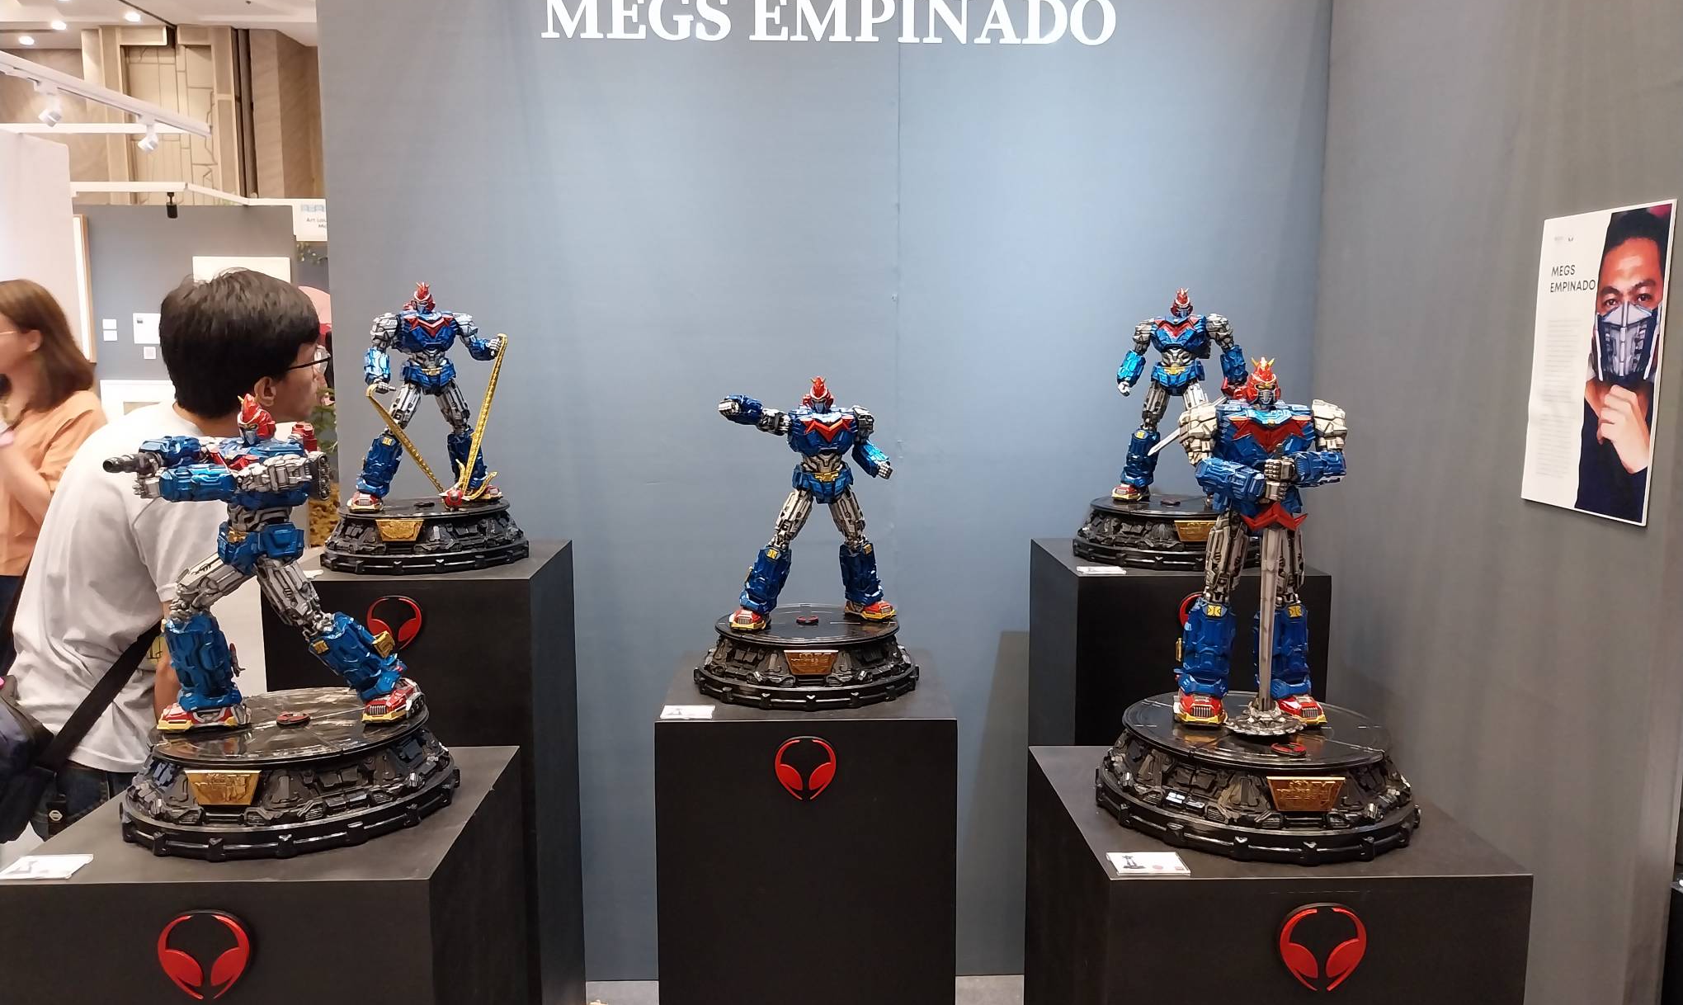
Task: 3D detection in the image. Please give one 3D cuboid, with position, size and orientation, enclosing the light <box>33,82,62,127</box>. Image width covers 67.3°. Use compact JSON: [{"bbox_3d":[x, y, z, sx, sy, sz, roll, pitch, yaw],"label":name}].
[{"bbox_3d":[-2.954,-1.481,4.707,0.090,0.160,0.080,0,7,0],"label":"light"}]

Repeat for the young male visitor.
[{"bbox_3d":[-1.062,0.426,1.996,0.480,1.580,0.420,5,8,35],"label":"young male visitor"}]

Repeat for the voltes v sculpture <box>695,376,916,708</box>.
[{"bbox_3d":[-0.057,0.046,2.113,0.380,0.510,0.375,0,7,-2],"label":"voltes v sculpture"}]

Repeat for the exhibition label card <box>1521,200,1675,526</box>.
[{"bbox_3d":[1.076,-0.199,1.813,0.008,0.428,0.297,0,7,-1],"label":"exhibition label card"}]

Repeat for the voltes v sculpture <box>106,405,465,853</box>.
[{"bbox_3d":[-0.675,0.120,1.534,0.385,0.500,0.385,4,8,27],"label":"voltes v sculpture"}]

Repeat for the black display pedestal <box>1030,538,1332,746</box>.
[{"bbox_3d":[0.637,0.629,2.525,0.455,1.058,0.450,0,7,-2],"label":"black display pedestal"}]

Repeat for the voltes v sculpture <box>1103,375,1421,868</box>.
[{"bbox_3d":[0.507,0.103,1.527,0.380,0.540,0.380,0,7,0],"label":"voltes v sculpture"}]

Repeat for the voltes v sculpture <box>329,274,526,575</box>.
[{"bbox_3d":[-0.793,-0.153,2.394,0.380,0.520,0.375,0,7,0],"label":"voltes v sculpture"}]

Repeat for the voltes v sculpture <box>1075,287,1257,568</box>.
[{"bbox_3d":[0.648,-0.156,2.447,0.380,0.520,0.375,0,7,0],"label":"voltes v sculpture"}]

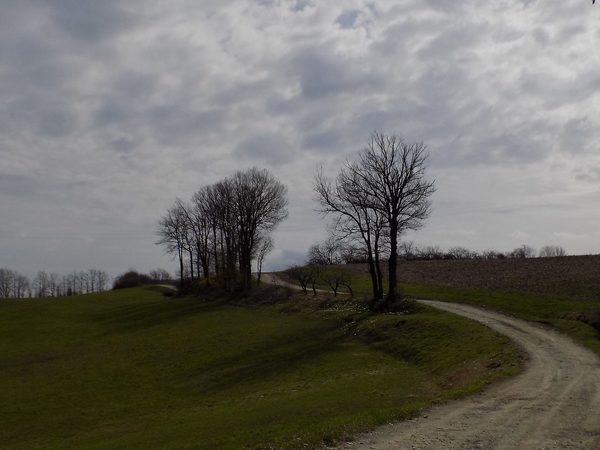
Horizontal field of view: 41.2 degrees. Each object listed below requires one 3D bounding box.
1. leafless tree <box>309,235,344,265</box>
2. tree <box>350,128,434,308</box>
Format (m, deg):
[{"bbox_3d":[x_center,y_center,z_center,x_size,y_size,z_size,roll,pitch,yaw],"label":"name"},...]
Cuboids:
[{"bbox_3d":[3.656,3.518,110.000,4.867,3.863,4.381,0,-4,0],"label":"leafless tree"},{"bbox_3d":[5.738,-0.345,50.000,5.285,10.912,5.021,0,-4,0],"label":"tree"}]

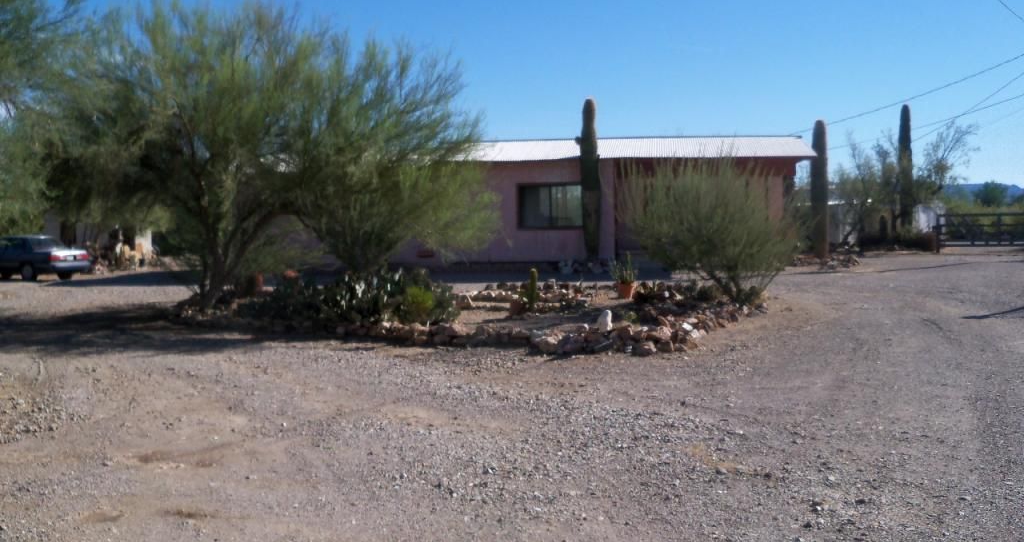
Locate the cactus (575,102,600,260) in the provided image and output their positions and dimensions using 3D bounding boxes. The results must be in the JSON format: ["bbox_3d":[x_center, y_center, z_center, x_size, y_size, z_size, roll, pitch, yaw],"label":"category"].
[{"bbox_3d":[1.957,-2.232,26.116,0.560,4.250,0.540,-1,3,0],"label":"cactus"}]

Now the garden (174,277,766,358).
[{"bbox_3d":[-0.496,0.439,16.552,9.600,0.450,9.000,-1,3,0],"label":"garden"}]

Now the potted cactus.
[{"bbox_3d":[2.058,0.074,19.036,0.480,0.850,0.480,-1,3,0],"label":"potted cactus"}]

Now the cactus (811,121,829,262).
[{"bbox_3d":[9.214,-2.446,30.916,0.500,4.200,0.500,-1,3,0],"label":"cactus"}]

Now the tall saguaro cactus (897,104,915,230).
[{"bbox_3d":[15.626,-3.671,40.865,0.550,5.600,0.550,-1,3,0],"label":"tall saguaro cactus"}]

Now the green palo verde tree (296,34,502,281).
[{"bbox_3d":[-2.279,-1.913,19.421,4.200,4.750,4.200,-1,3,0],"label":"green palo verde tree"}]

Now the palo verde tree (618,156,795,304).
[{"bbox_3d":[3.286,-0.720,17.389,3.000,2.500,2.900,-1,3,0],"label":"palo verde tree"}]

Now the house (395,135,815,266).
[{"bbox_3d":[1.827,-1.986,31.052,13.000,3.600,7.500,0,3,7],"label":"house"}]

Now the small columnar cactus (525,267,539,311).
[{"bbox_3d":[0.316,0.234,16.941,0.200,0.700,0.200,-1,3,0],"label":"small columnar cactus"}]

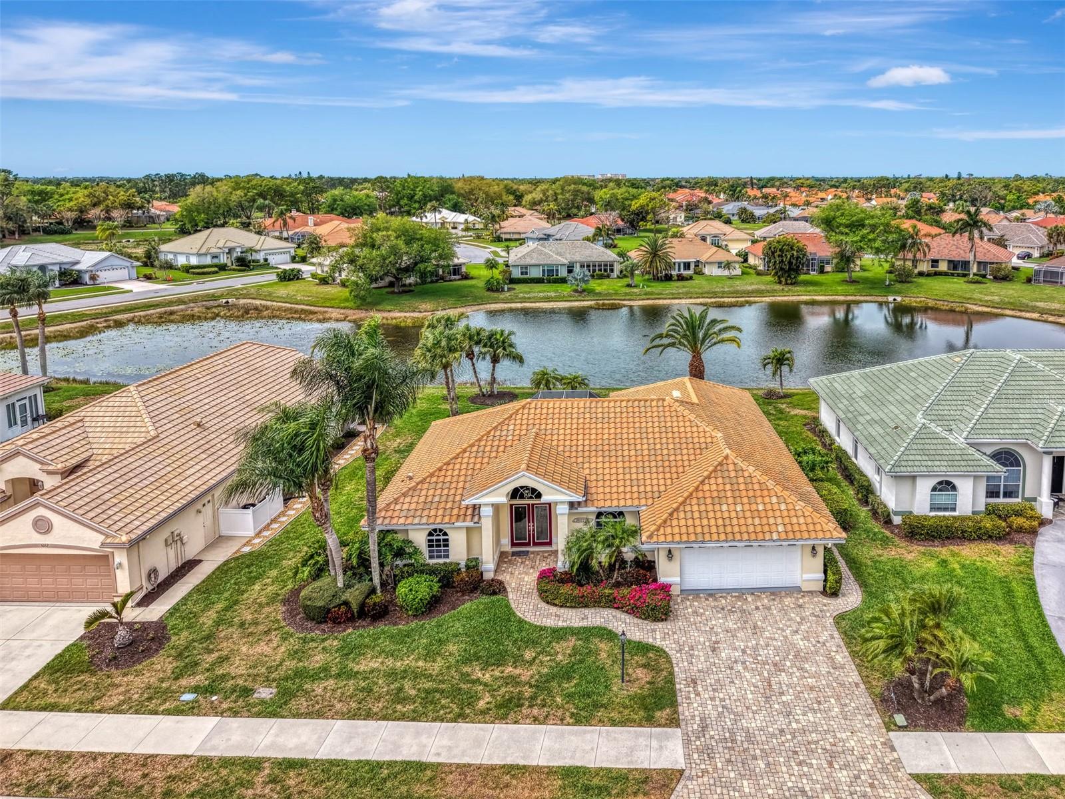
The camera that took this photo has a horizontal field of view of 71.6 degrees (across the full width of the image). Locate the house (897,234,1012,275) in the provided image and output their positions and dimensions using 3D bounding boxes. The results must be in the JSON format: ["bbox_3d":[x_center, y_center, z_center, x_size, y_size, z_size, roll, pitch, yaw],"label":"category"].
[{"bbox_3d":[71.500,-24.871,126.723,16.800,6.100,14.500,7,18,23],"label":"house"}]

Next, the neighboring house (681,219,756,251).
[{"bbox_3d":[41.700,-37.686,169.837,15.000,6.100,18.000,0,17,0],"label":"neighboring house"}]

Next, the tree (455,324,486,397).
[{"bbox_3d":[-4.600,-2.984,55.486,2.600,5.600,2.600,0,17,0],"label":"tree"}]

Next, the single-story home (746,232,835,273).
[{"bbox_3d":[50.300,-26.984,135.268,17.500,6.000,15.500,1,17,2],"label":"single-story home"}]

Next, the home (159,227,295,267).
[{"bbox_3d":[-57.000,-27.860,136.267,16.500,6.300,20.500,12,20,34],"label":"home"}]

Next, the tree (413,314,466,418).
[{"bbox_3d":[-6.332,-2.249,50.398,3.500,7.550,3.500,0,17,0],"label":"tree"}]

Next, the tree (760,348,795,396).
[{"bbox_3d":[18.900,-2.122,56.267,2.600,3.700,2.600,0,17,0],"label":"tree"}]

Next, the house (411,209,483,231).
[{"bbox_3d":[-27.000,-56.812,233.527,21.500,6.100,15.000,-5,17,-15],"label":"house"}]

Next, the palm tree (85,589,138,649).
[{"bbox_3d":[-15.192,7.827,26.355,1.900,2.200,1.700,0,17,0],"label":"palm tree"}]

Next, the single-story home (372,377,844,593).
[{"bbox_3d":[3.400,2.220,38.373,19.300,6.000,20.800,1,17,3],"label":"single-story home"}]

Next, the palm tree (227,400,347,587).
[{"bbox_3d":[-9.490,4.011,28.795,4.500,7.860,4.000,0,17,0],"label":"palm tree"}]

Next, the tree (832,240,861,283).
[{"bbox_3d":[50.692,-22.209,118.211,4.100,6.700,4.100,0,17,0],"label":"tree"}]

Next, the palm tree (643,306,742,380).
[{"bbox_3d":[11.400,-3.271,53.834,7.100,7.100,7.100,0,17,0],"label":"palm tree"}]

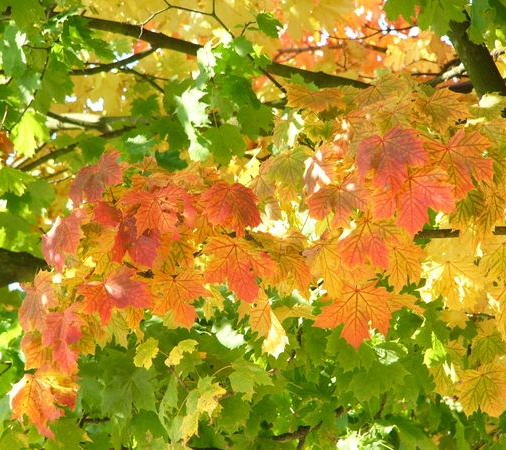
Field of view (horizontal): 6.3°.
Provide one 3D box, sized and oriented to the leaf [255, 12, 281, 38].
[{"bbox_3d":[0.029,-0.375,8.600,0.047,0.048,0.020,-11,-20,-4],"label":"leaf"}]

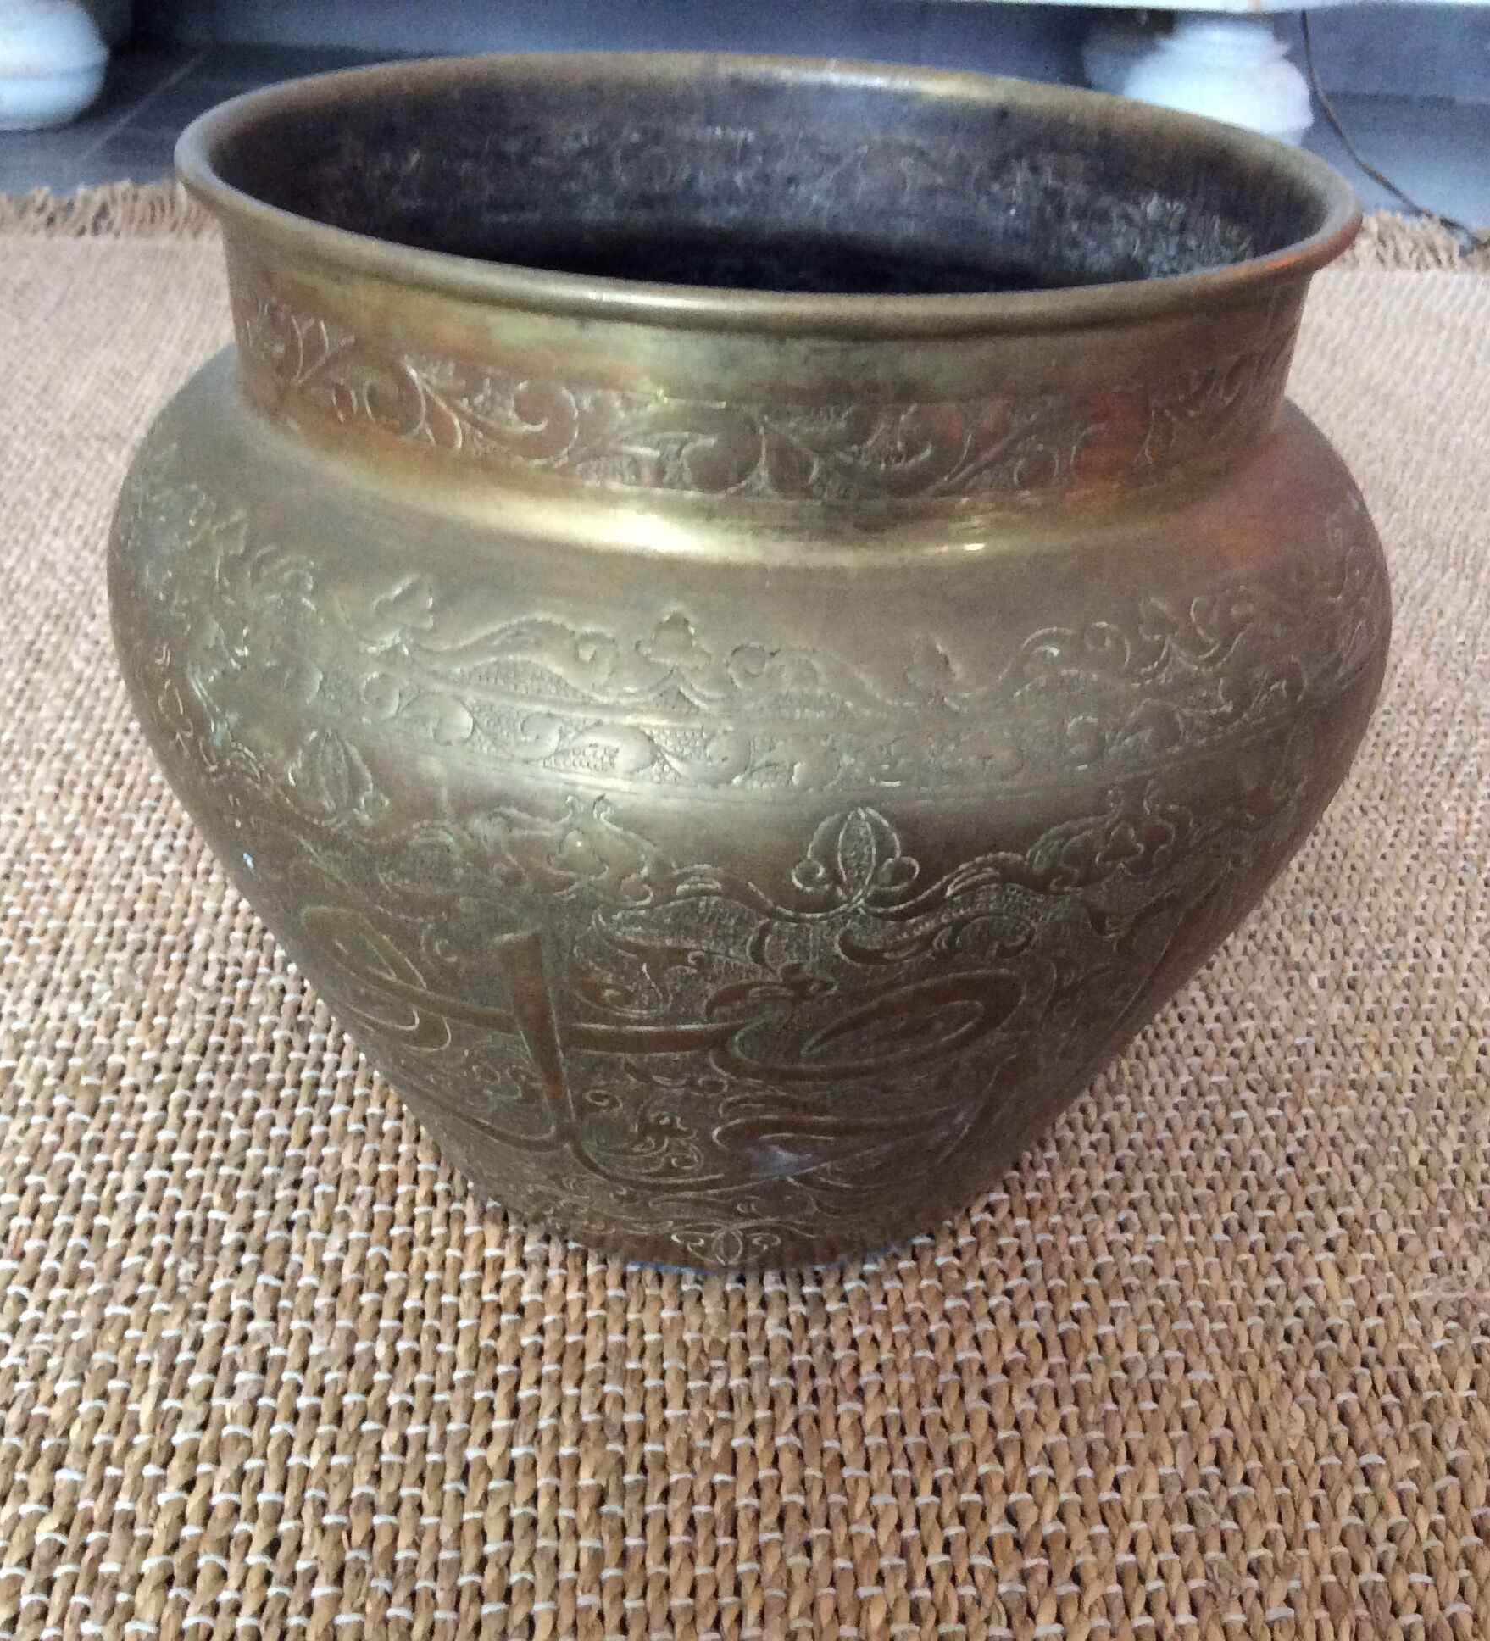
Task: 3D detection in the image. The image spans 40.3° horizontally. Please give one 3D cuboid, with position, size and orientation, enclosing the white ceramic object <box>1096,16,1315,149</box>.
[{"bbox_3d":[0.339,-0.525,1.456,0.139,0.107,0.139,3,29,0],"label":"white ceramic object"}]

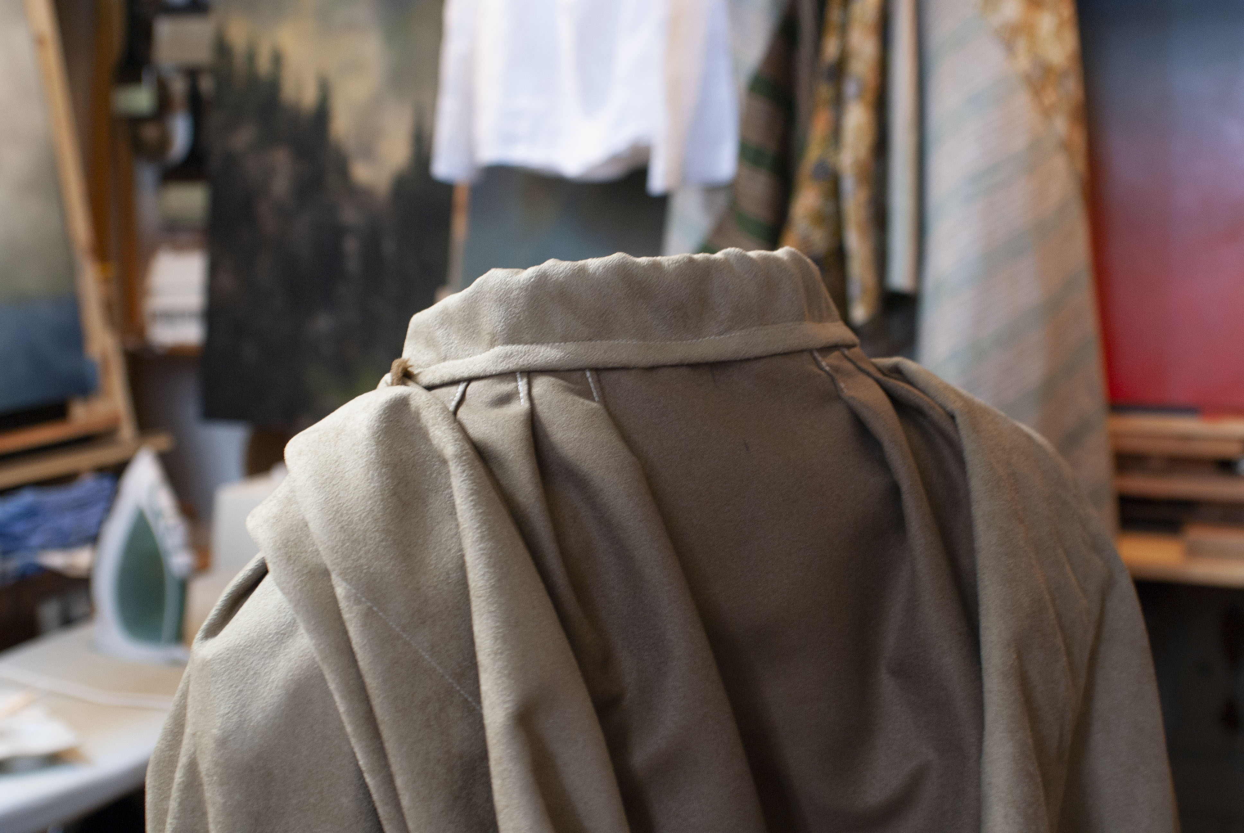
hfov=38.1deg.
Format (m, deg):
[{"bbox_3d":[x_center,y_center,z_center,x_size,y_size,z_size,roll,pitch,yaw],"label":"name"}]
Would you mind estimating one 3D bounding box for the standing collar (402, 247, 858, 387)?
[{"bbox_3d":[0.003,-0.035,0.725,0.180,0.054,0.160,0,-3,-9],"label":"standing collar"}]

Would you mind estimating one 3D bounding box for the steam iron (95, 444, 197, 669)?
[{"bbox_3d":[-0.641,0.186,2.420,0.135,0.280,0.120,9,5,28],"label":"steam iron"}]

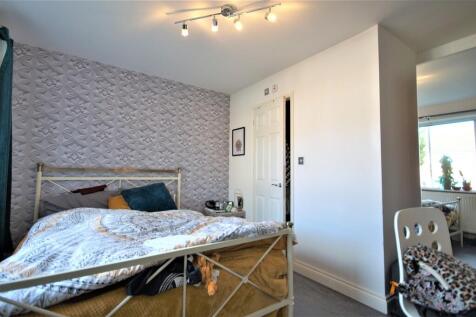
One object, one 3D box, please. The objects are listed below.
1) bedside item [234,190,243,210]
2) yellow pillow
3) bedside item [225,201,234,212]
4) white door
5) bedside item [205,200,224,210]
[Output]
[{"bbox_3d":[0.012,0.614,3.092,0.100,0.275,0.090,2,-3,-37],"label":"bedside item"},{"bbox_3d":[-1.127,0.541,2.235,0.420,0.360,0.140,2,-38,-37],"label":"yellow pillow"},{"bbox_3d":[-0.121,0.687,3.013,0.120,0.155,0.070,2,-3,-37],"label":"bedside item"},{"bbox_3d":[0.393,0.283,2.687,0.050,1.990,0.650,1,-3,-28],"label":"white door"},{"bbox_3d":[-0.335,0.670,3.015,0.220,0.125,0.170,2,-3,-37],"label":"bedside item"}]

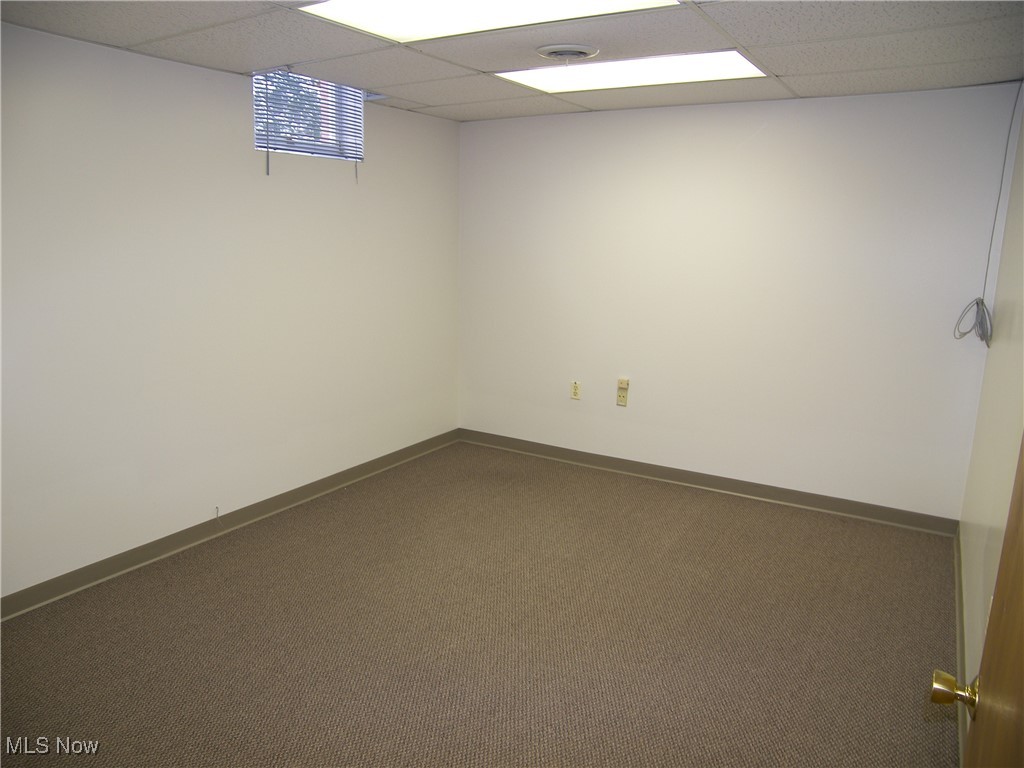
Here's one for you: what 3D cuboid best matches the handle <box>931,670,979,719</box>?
[{"bbox_3d":[0.648,0.449,1.041,0.062,0.063,0.062,7,14,26],"label":"handle"}]

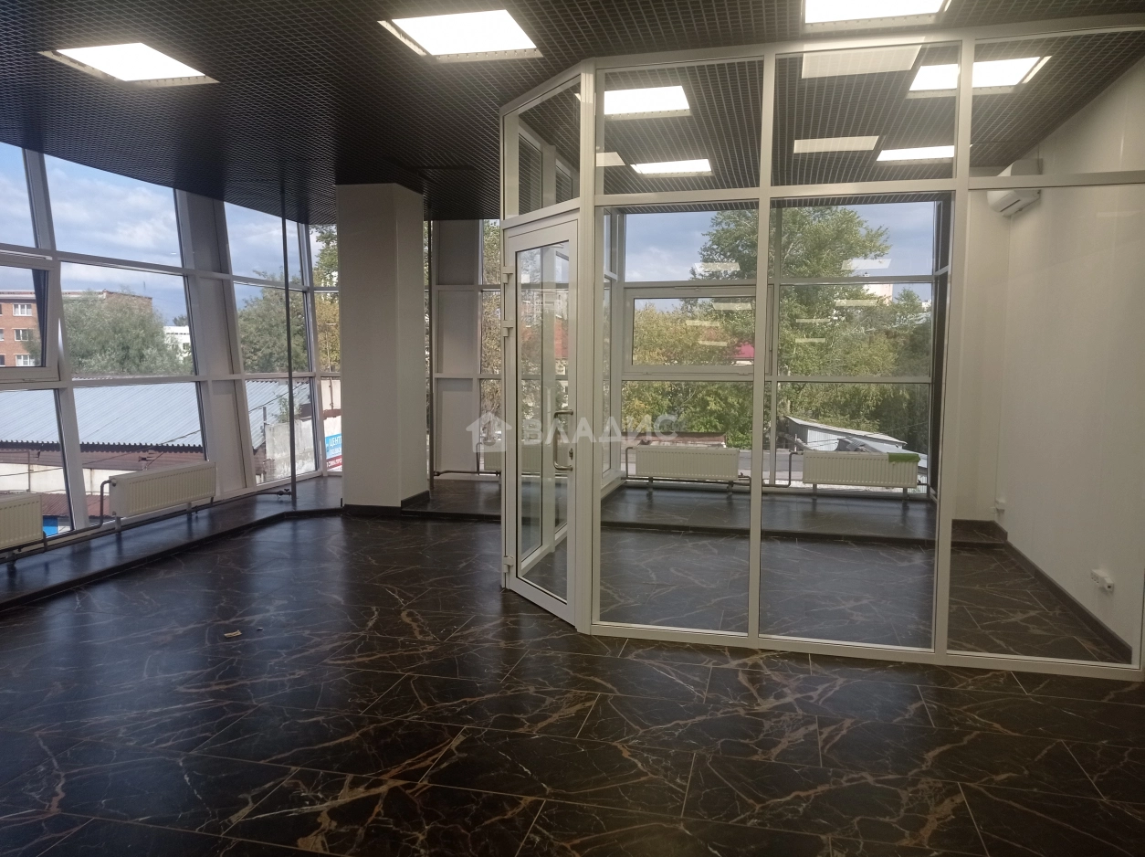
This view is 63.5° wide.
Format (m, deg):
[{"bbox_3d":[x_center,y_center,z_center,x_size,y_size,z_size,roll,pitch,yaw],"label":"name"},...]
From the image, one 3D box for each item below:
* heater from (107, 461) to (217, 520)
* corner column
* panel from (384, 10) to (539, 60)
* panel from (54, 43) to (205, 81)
[{"bbox_3d":[-3.198,0.467,7.292,0.120,0.305,1.080,2,5,15],"label":"heater"},{"bbox_3d":[-1.687,-0.701,8.308,0.550,2.843,0.570,1,5,13],"label":"corner column"},{"bbox_3d":[-0.488,-1.802,4.205,0.580,0.050,0.580,1,5,13],"label":"panel"},{"bbox_3d":[-2.208,-1.850,4.646,0.580,0.050,0.580,1,5,13],"label":"panel"}]

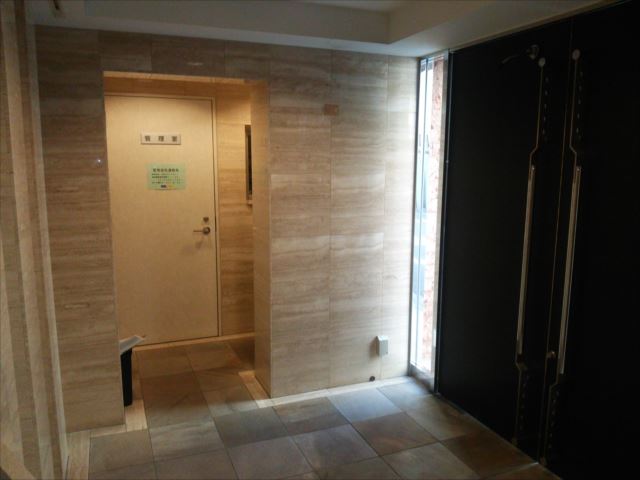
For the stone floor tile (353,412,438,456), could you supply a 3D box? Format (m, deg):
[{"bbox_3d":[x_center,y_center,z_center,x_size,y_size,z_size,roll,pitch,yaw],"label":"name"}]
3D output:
[{"bbox_3d":[0.454,1.197,3.425,0.400,0.015,0.397,-4,11,-21],"label":"stone floor tile"}]

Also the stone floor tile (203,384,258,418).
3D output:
[{"bbox_3d":[-0.626,1.122,3.844,0.307,0.015,0.397,-4,11,-21],"label":"stone floor tile"}]

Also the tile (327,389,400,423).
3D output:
[{"bbox_3d":[0.308,1.133,3.789,0.400,0.015,0.397,-4,11,-21],"label":"tile"}]

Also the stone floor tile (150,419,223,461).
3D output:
[{"bbox_3d":[-0.808,1.208,3.352,0.400,0.015,0.397,-4,11,-21],"label":"stone floor tile"}]

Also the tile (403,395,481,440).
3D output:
[{"bbox_3d":[0.809,1.173,3.564,0.363,0.015,0.397,-4,11,-21],"label":"tile"}]

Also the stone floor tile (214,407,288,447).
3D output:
[{"bbox_3d":[-0.436,1.183,3.498,0.400,0.015,0.397,-4,11,-21],"label":"stone floor tile"}]

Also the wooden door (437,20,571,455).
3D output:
[{"bbox_3d":[1.053,0.014,3.345,0.045,2.344,0.996,-4,11,-21],"label":"wooden door"}]

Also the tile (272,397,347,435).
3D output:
[{"bbox_3d":[-0.064,1.158,3.643,0.400,0.015,0.397,-4,11,-21],"label":"tile"}]

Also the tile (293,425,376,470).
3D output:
[{"bbox_3d":[0.083,1.222,3.280,0.400,0.015,0.397,-4,11,-21],"label":"tile"}]

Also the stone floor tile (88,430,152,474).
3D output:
[{"bbox_3d":[-1.151,1.231,3.218,0.339,0.015,0.397,-4,11,-21],"label":"stone floor tile"}]

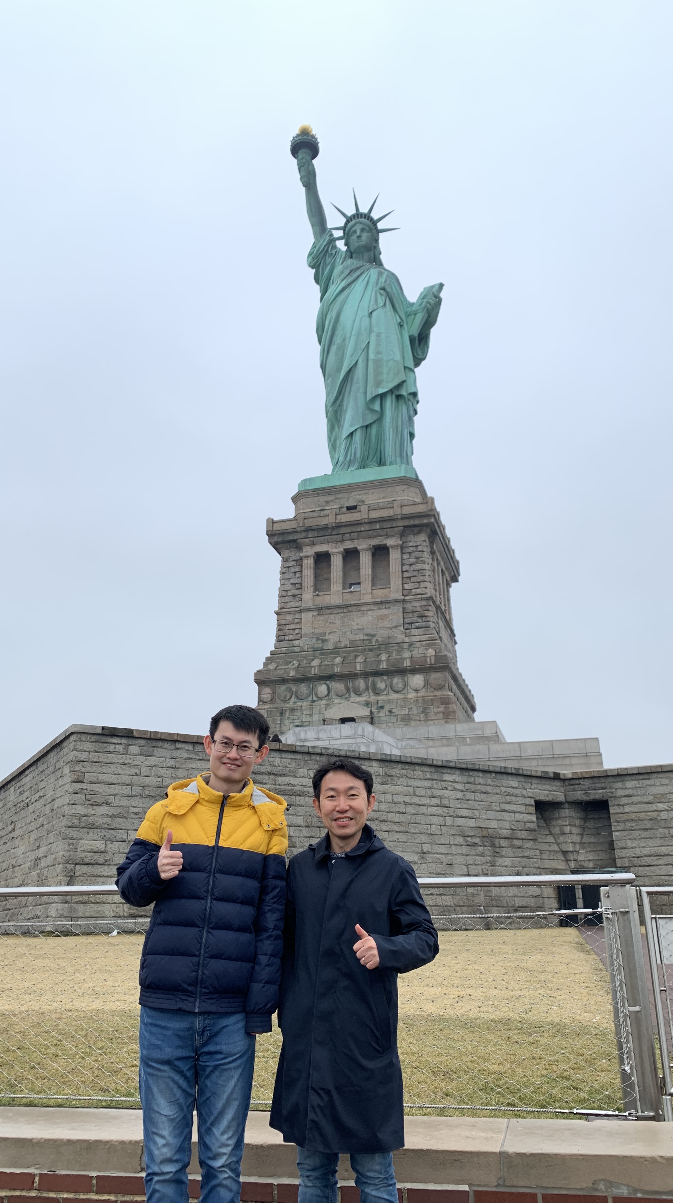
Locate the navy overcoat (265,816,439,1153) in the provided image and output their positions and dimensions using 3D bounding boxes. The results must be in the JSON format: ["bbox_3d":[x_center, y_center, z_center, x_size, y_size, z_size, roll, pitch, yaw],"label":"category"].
[{"bbox_3d":[0.056,1.094,2.614,0.510,0.880,0.350,-4,-20,9],"label":"navy overcoat"}]

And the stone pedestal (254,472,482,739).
[{"bbox_3d":[3.169,3.121,82.802,17.900,26.300,17.900,-6,-20,15],"label":"stone pedestal"}]

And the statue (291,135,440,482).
[{"bbox_3d":[3.487,-31.607,94.316,16.200,46.200,11.000,-6,-20,15],"label":"statue"}]

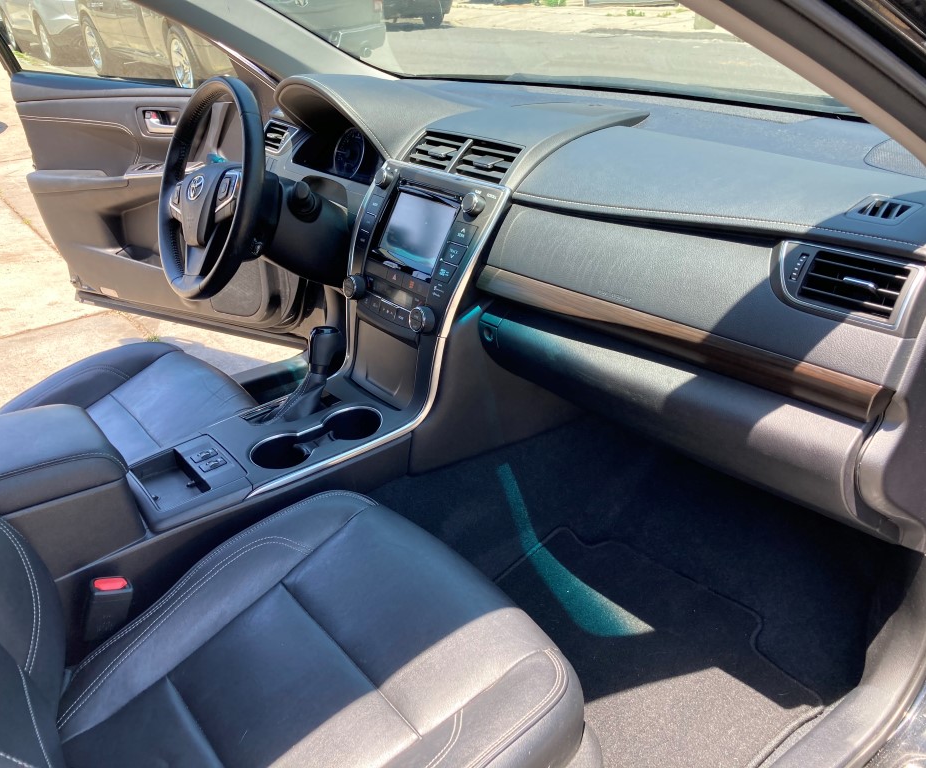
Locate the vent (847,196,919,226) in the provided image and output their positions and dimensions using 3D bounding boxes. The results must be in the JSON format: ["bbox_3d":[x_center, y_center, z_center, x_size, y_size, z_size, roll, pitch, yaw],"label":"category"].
[{"bbox_3d":[0.429,-0.177,0.846,0.075,0.018,0.065,-24,33,-37],"label":"vent"}]

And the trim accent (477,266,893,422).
[{"bbox_3d":[0.210,-0.064,0.980,0.040,0.039,0.562,-6,22,-42],"label":"trim accent"}]

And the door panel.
[{"bbox_3d":[-0.864,-0.482,2.295,1.010,0.670,0.120,12,30,27],"label":"door panel"}]

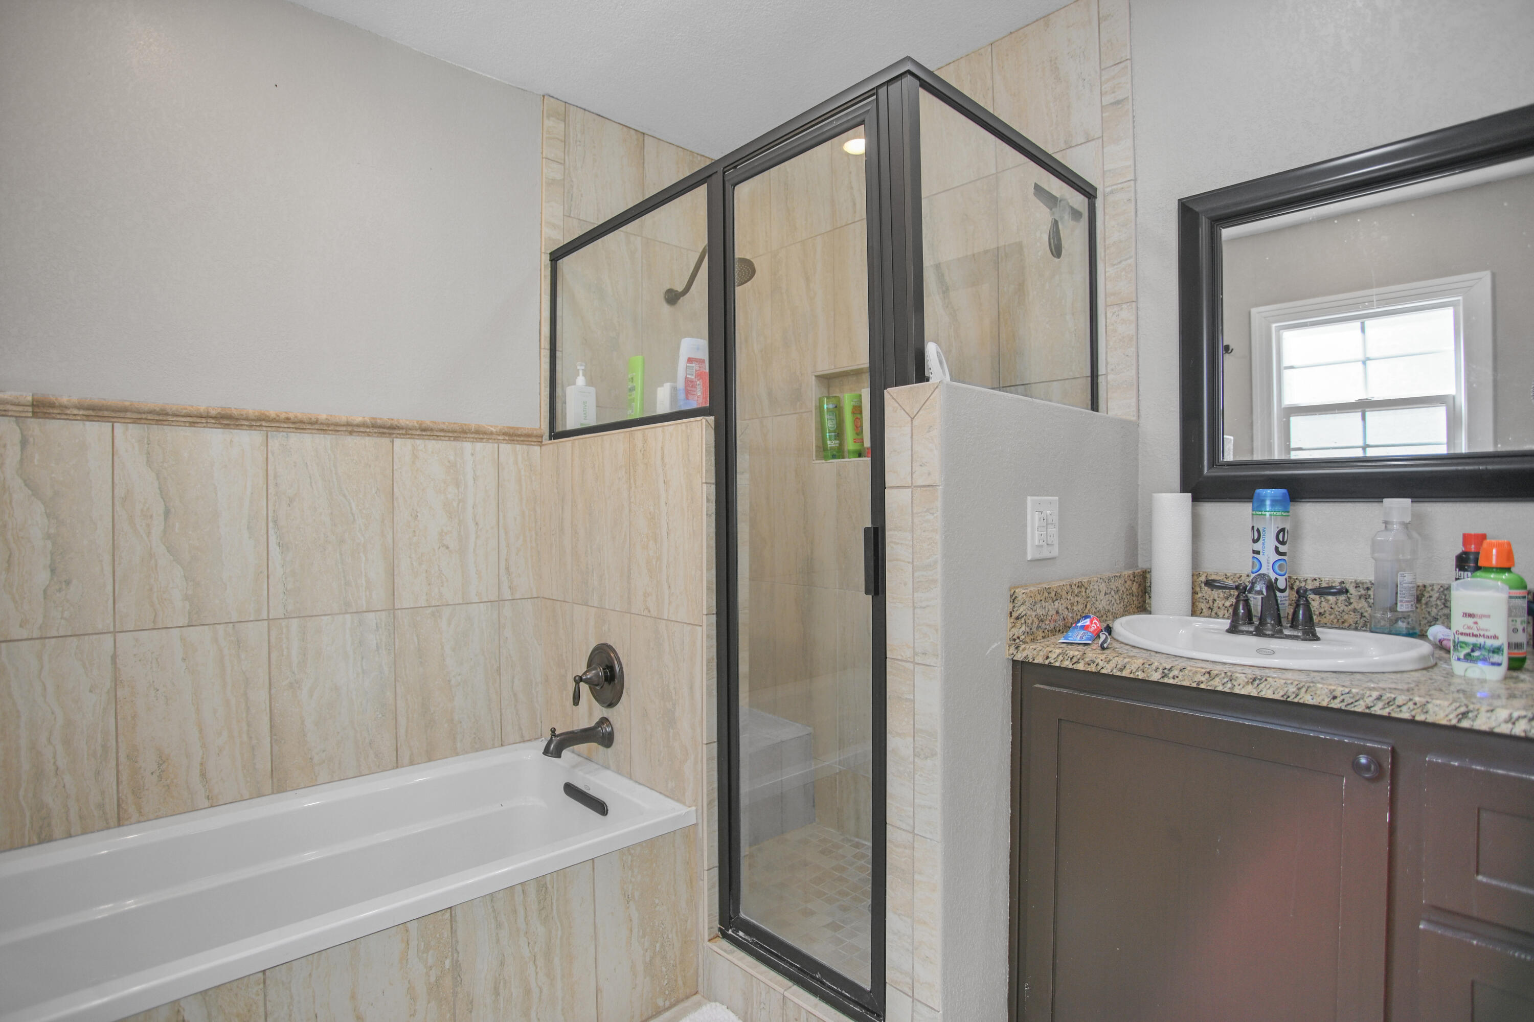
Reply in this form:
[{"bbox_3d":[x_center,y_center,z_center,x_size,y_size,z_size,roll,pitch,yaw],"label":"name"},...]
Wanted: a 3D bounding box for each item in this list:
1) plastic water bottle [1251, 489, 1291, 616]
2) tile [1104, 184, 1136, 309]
[{"bbox_3d":[1.027,0.099,1.475,0.067,0.288,0.067,0,0,-44],"label":"plastic water bottle"},{"bbox_3d":[0.888,-0.670,1.822,0.071,0.302,0.012,-1,-1,45],"label":"tile"}]

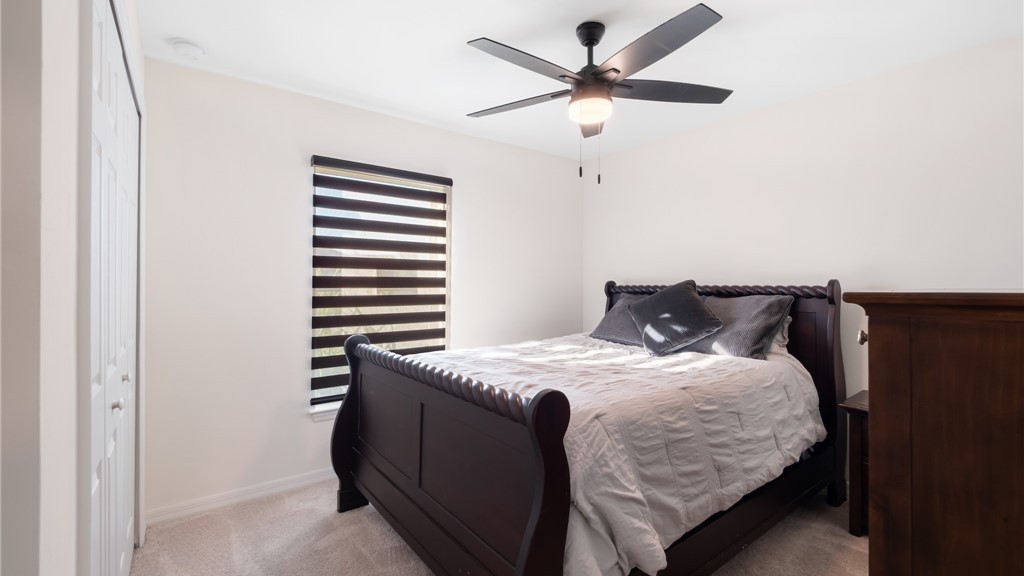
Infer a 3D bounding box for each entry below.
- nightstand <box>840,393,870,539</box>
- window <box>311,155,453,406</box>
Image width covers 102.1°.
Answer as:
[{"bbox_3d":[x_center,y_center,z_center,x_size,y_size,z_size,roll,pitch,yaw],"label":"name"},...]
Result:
[{"bbox_3d":[2.047,0.927,2.035,0.465,0.655,0.590,0,0,-38],"label":"nightstand"},{"bbox_3d":[-0.872,-0.053,2.939,1.001,1.594,0.100,0,0,-36],"label":"window"}]

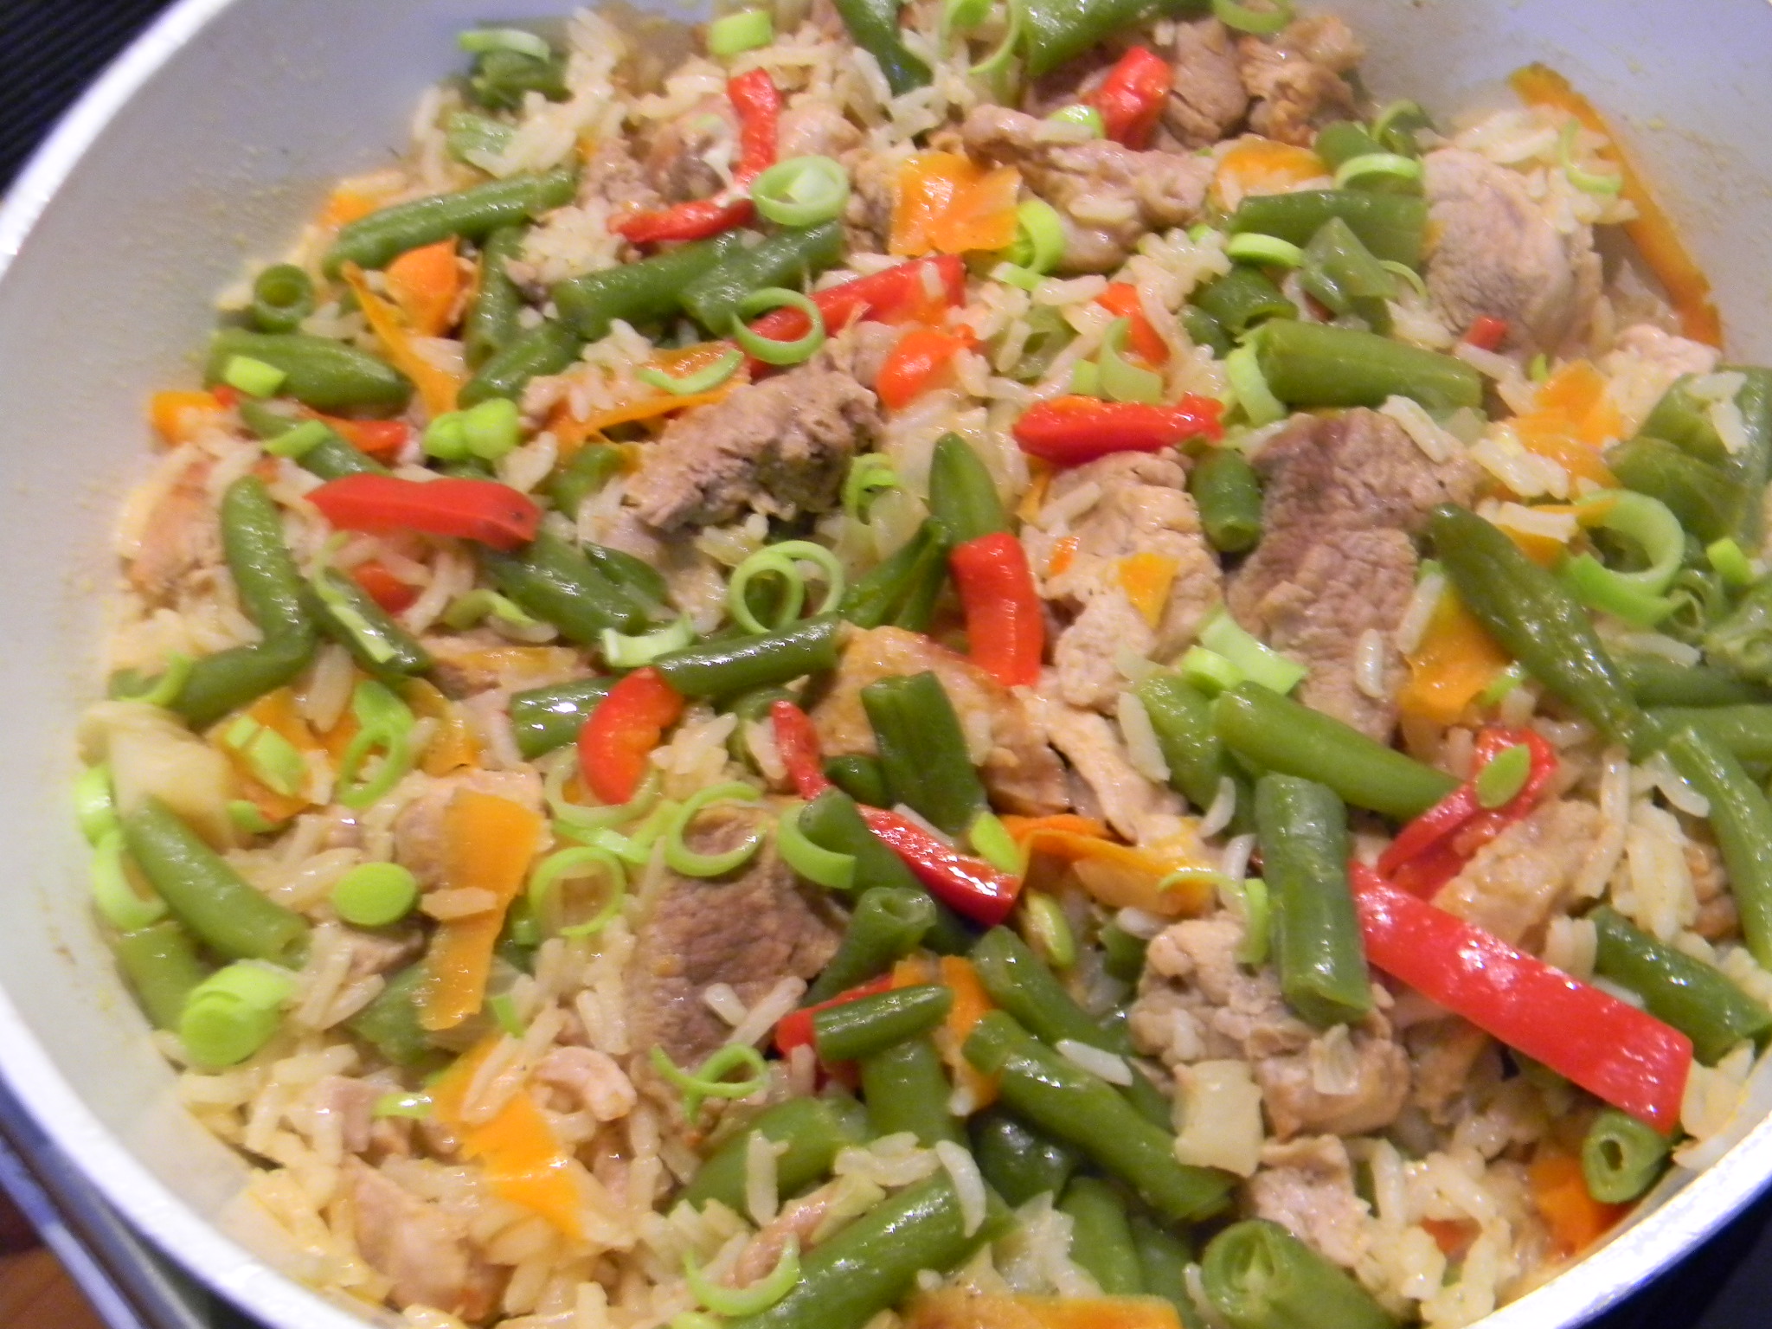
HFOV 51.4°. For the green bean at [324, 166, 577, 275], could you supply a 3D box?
[{"bbox_3d":[-0.075,-0.077,0.320,0.045,0.008,0.009,-20,60,-4],"label":"green bean"}]

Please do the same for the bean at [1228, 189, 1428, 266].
[{"bbox_3d":[0.067,-0.067,0.282,0.029,0.009,0.010,6,60,9],"label":"bean"}]

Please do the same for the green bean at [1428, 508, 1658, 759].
[{"bbox_3d":[0.090,-0.005,0.254,0.010,0.010,0.043,-28,61,-9],"label":"green bean"}]

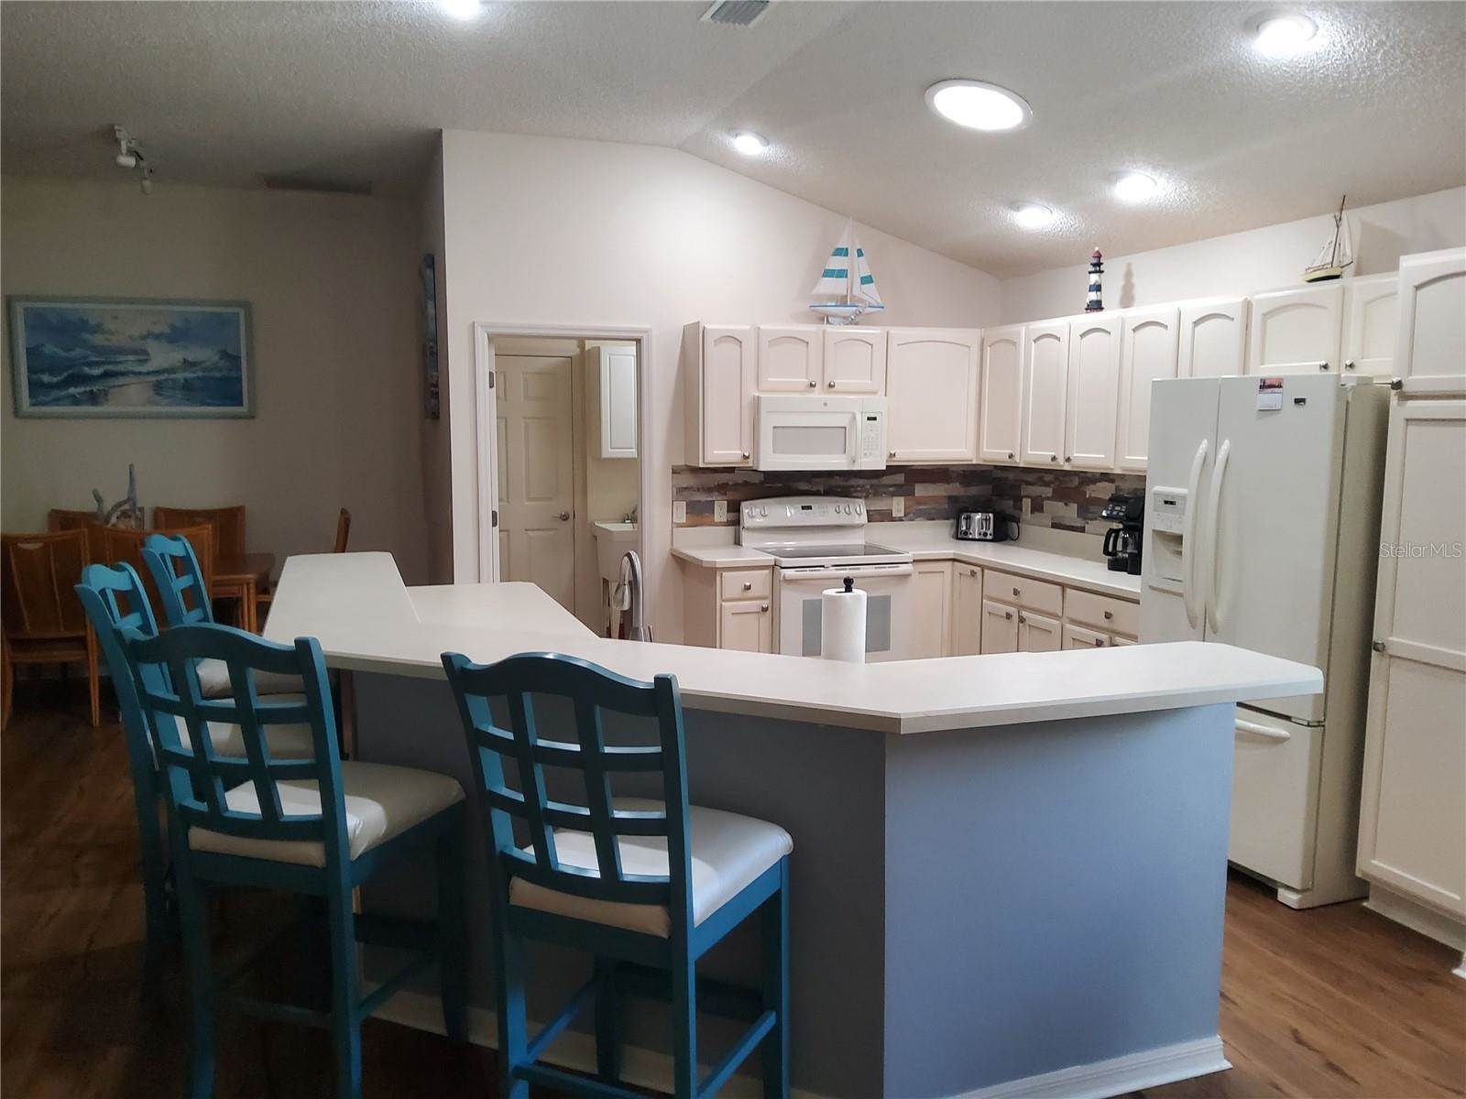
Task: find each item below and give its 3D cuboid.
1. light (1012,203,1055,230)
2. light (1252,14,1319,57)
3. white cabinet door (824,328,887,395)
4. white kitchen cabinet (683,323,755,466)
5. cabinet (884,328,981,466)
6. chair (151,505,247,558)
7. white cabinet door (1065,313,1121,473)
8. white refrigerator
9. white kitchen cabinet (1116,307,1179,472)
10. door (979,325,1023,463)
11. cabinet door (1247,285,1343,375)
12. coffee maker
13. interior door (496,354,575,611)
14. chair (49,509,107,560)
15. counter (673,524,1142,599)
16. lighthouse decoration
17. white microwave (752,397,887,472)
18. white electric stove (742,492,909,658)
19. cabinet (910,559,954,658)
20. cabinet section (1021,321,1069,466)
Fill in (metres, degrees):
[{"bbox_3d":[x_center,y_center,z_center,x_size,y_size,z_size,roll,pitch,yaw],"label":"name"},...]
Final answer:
[{"bbox_3d":[1.458,-1.626,5.375,0.200,0.050,0.200,16,1,-20],"label":"light"},{"bbox_3d":[1.640,-1.526,3.284,0.195,0.050,0.195,16,1,-20],"label":"light"},{"bbox_3d":[0.677,-1.038,6.083,0.370,0.352,0.020,-2,8,-19],"label":"white cabinet door"},{"bbox_3d":[-0.073,-0.843,6.010,0.300,0.763,0.315,-2,8,-19],"label":"white kitchen cabinet"},{"bbox_3d":[1.089,-0.891,6.410,0.635,0.763,0.315,-2,8,-19],"label":"cabinet"},{"bbox_3d":[-3.362,0.277,6.930,0.530,1.050,0.570,-2,7,-19],"label":"chair"},{"bbox_3d":[1.748,-0.754,5.324,0.022,0.708,0.378,-2,7,-19],"label":"white cabinet door"},{"bbox_3d":[2.119,0.263,4.089,0.820,1.770,0.860,-2,8,-19],"label":"white refrigerator"},{"bbox_3d":[2.028,-0.718,5.047,0.330,0.755,0.400,-2,7,-19],"label":"white kitchen cabinet"},{"bbox_3d":[1.496,-0.849,6.115,0.022,0.735,0.400,-2,7,-19],"label":"door"},{"bbox_3d":[2.132,-0.810,4.173,0.022,0.320,0.430,-2,7,-19],"label":"cabinet door"},{"bbox_3d":[1.910,-0.072,5.178,0.290,0.365,0.220,-2,7,-19],"label":"coffee maker"},{"bbox_3d":[-1.448,-0.281,7.433,0.760,2.030,0.045,-2,7,-19],"label":"interior door"},{"bbox_3d":[-3.911,0.298,6.745,0.530,1.050,0.570,-2,7,-19],"label":"chair"},{"bbox_3d":[0.978,0.051,5.423,2.090,0.140,2.240,-2,7,-19],"label":"counter"},{"bbox_3d":[1.802,-1.326,5.464,0.095,0.345,0.095,-2,7,-19],"label":"lighthouse decoration"},{"bbox_3d":[0.436,-0.652,6.173,0.755,0.400,0.390,-2,8,-19],"label":"white microwave"},{"bbox_3d":[0.494,0.317,6.099,0.765,1.190,0.700,-2,7,-19],"label":"white electric stove"},{"bbox_3d":[1.079,0.429,6.049,0.260,0.740,0.022,-2,7,-19],"label":"cabinet"},{"bbox_3d":[1.619,-0.797,5.704,0.022,0.712,0.384,-2,7,-19],"label":"cabinet section"}]

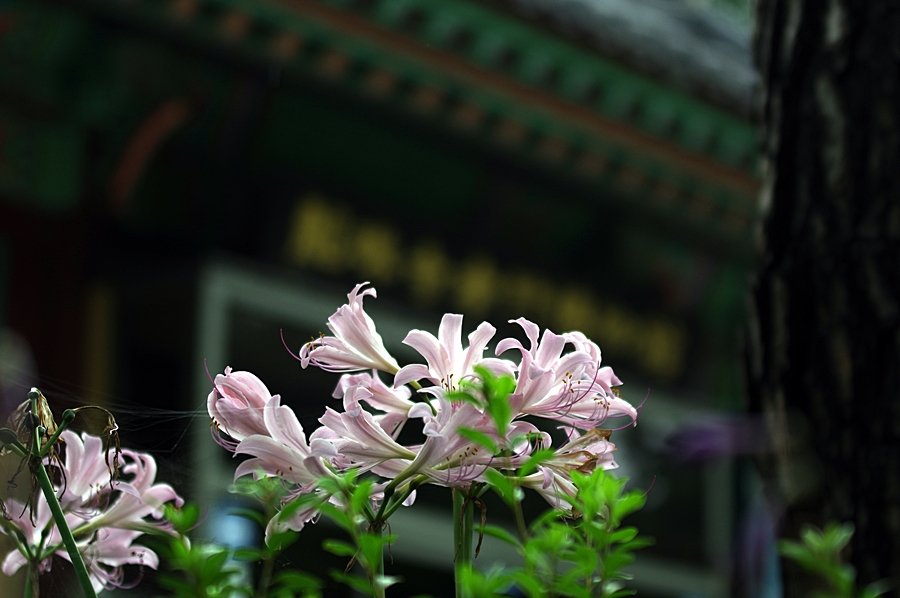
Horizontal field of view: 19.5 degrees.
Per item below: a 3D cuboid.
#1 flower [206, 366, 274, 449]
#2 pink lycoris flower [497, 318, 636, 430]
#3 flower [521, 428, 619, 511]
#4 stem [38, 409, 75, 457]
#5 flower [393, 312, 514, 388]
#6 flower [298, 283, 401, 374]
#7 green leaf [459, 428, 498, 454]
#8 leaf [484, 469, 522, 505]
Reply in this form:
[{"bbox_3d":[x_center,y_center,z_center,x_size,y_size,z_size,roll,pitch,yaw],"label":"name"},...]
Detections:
[{"bbox_3d":[-0.158,0.083,1.990,0.062,0.052,0.050,23,-25,-38],"label":"flower"},{"bbox_3d":[0.088,0.057,1.980,0.085,0.080,0.085,11,-14,-39],"label":"pink lycoris flower"},{"bbox_3d":[0.090,0.129,1.980,0.070,0.060,0.050,3,-10,30],"label":"flower"},{"bbox_3d":[-0.297,0.101,1.980,0.010,0.042,0.010,37,0,0],"label":"stem"},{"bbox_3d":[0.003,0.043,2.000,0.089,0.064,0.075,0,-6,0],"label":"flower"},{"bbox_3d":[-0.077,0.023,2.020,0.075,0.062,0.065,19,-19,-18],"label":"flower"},{"bbox_3d":[0.021,0.102,1.900,0.033,0.006,0.013,30,14,-18],"label":"green leaf"},{"bbox_3d":[0.039,0.138,1.920,0.006,0.036,0.014,-25,17,48],"label":"leaf"}]

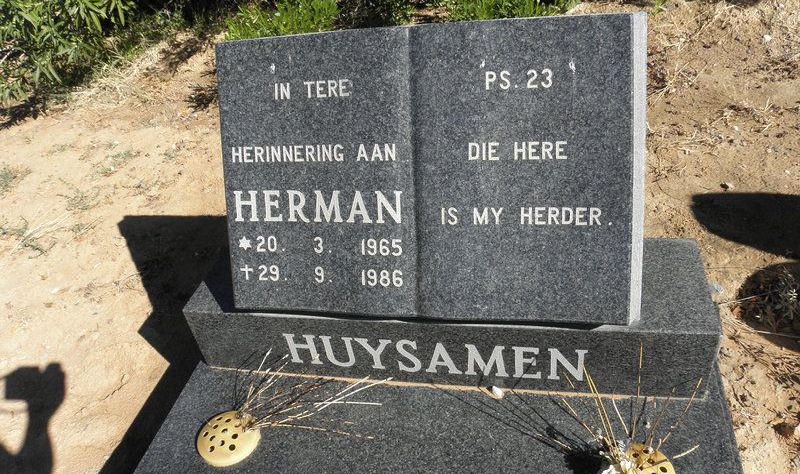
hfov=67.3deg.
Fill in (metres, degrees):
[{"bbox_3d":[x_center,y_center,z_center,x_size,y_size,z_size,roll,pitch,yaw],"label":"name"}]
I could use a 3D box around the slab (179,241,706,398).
[{"bbox_3d":[0.074,0.141,1.210,0.970,0.167,0.241,0,39,15],"label":"slab"}]

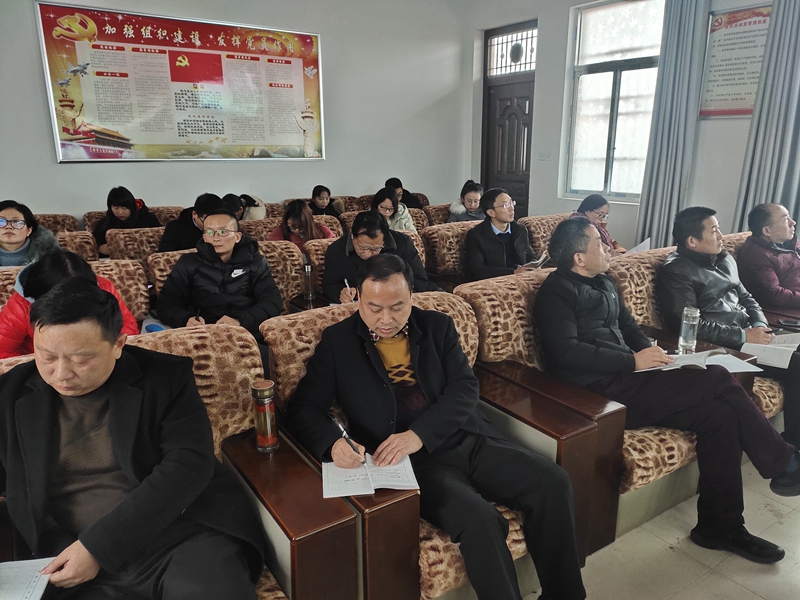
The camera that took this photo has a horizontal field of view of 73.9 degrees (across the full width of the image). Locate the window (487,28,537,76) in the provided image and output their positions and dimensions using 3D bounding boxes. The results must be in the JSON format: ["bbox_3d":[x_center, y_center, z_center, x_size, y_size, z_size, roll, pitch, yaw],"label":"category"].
[{"bbox_3d":[1.243,-2.746,5.916,0.060,0.430,0.800,-9,18,-31],"label":"window"}]

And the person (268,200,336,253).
[{"bbox_3d":[-0.670,-0.208,4.271,0.550,1.140,0.850,-10,19,-31],"label":"person"}]

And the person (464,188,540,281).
[{"bbox_3d":[0.821,-0.165,3.900,0.570,1.250,0.820,-14,21,-39],"label":"person"}]

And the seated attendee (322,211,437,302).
[{"bbox_3d":[-0.096,-0.032,3.147,0.660,1.060,0.750,-6,16,-21],"label":"seated attendee"}]

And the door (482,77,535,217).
[{"bbox_3d":[1.240,-1.467,6.220,0.070,2.060,0.860,-9,18,-31],"label":"door"}]

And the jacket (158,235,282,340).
[{"bbox_3d":[-0.917,-0.034,2.910,0.630,0.560,0.440,-10,19,-31],"label":"jacket"}]

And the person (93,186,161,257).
[{"bbox_3d":[-2.344,-0.371,4.750,0.550,1.200,0.850,-10,19,-31],"label":"person"}]

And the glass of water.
[{"bbox_3d":[1.256,0.134,2.320,0.073,0.205,0.073,-9,18,-31],"label":"glass of water"}]

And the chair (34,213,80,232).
[{"bbox_3d":[-3.199,-0.209,4.595,0.900,0.980,0.820,-10,19,-31],"label":"chair"}]

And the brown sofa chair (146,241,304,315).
[{"bbox_3d":[-0.880,0.199,3.150,0.920,0.980,0.820,-10,19,-31],"label":"brown sofa chair"}]

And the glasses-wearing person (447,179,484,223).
[{"bbox_3d":[0.780,-0.569,4.913,0.500,1.080,0.720,-6,16,-20],"label":"glasses-wearing person"}]

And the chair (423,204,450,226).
[{"bbox_3d":[0.798,-0.481,5.484,0.900,0.980,0.820,-10,19,-31],"label":"chair"}]

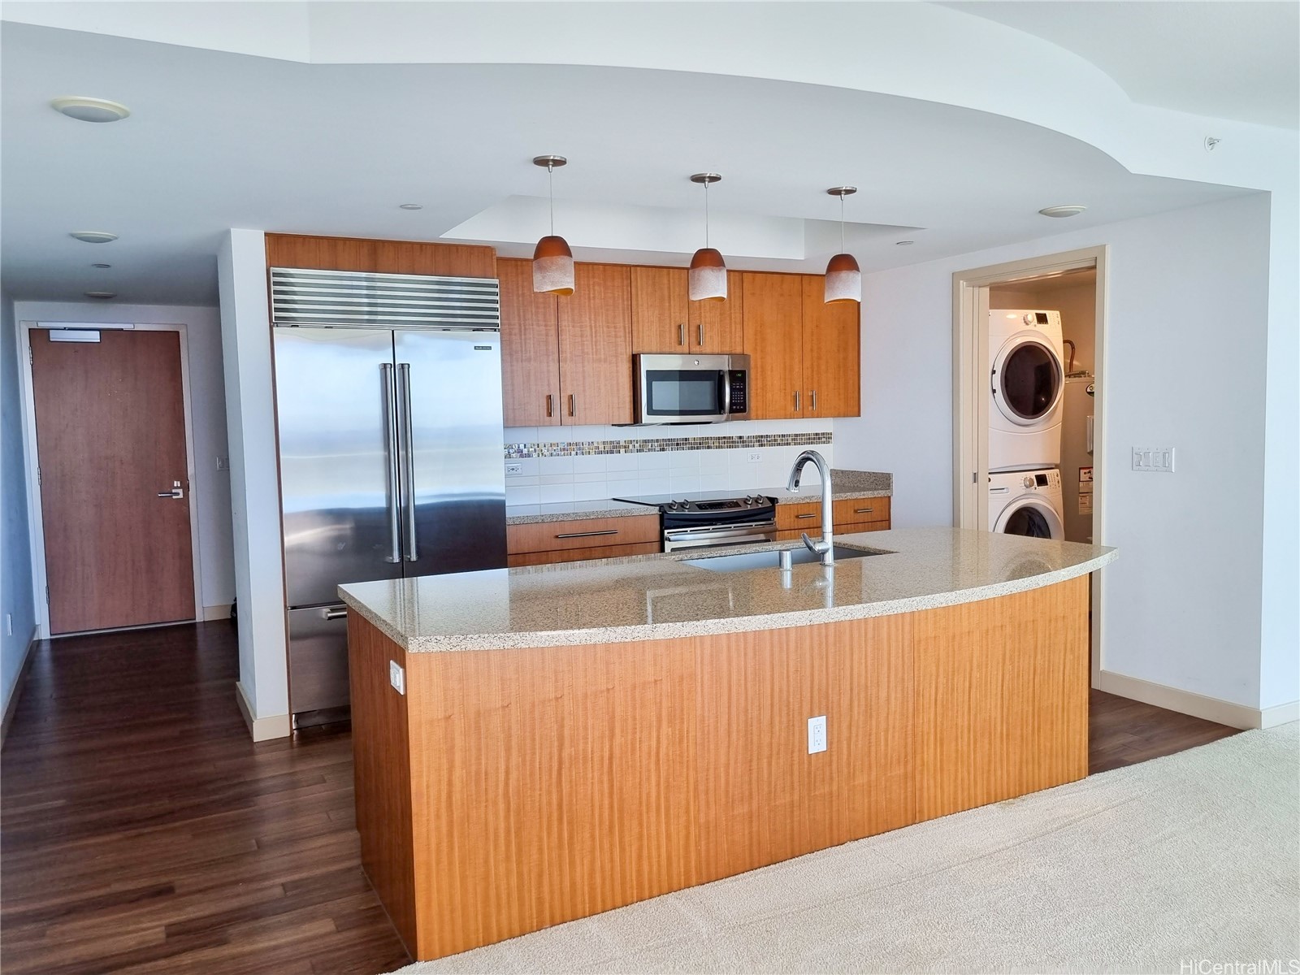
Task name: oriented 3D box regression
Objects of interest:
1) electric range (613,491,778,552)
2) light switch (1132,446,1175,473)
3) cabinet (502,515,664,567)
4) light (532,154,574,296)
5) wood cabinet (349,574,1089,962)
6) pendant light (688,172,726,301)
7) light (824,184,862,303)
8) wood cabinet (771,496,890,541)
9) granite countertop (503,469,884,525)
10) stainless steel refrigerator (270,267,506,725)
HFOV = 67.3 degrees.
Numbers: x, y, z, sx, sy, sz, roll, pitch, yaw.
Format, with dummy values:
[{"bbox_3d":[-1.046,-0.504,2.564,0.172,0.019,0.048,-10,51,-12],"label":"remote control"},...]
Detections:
[{"bbox_3d":[0.291,0.538,5.905,0.774,0.941,0.672,-3,4,-27],"label":"electric range"},{"bbox_3d":[2.393,-0.131,4.654,0.013,0.117,0.215,-3,4,-27],"label":"light switch"},{"bbox_3d":[-0.483,0.604,5.557,0.913,0.891,0.594,-3,4,-27],"label":"cabinet"},{"bbox_3d":[-0.335,-0.893,3.337,0.142,0.452,0.142,-1,4,0],"label":"light"},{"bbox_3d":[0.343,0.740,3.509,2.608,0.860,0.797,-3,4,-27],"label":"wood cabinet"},{"bbox_3d":[0.214,-0.926,3.630,0.141,0.450,0.141,-1,4,0],"label":"pendant light"},{"bbox_3d":[0.767,-0.961,3.890,0.145,0.441,0.145,-1,4,0],"label":"light"},{"bbox_3d":[1.021,0.517,6.335,0.903,0.891,0.594,-3,4,-27],"label":"wood cabinet"},{"bbox_3d":[0.258,0.041,5.895,2.611,0.153,0.623,-3,4,-27],"label":"granite countertop"},{"bbox_3d":[-1.347,0.036,4.979,1.068,2.141,0.693,-3,4,-27],"label":"stainless steel refrigerator"}]

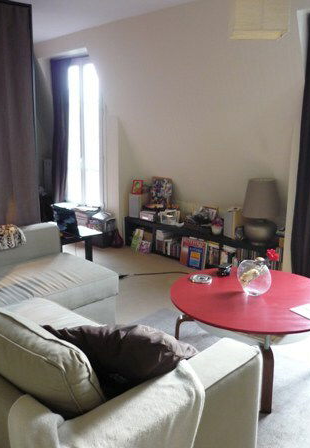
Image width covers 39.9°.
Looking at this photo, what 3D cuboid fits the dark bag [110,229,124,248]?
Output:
[{"bbox_3d":[-0.422,0.147,4.741,0.165,0.215,0.130,0,12,-5],"label":"dark bag"}]

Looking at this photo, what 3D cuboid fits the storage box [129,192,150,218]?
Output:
[{"bbox_3d":[-0.197,-0.238,5.420,0.230,0.300,0.130,-11,17,-42],"label":"storage box"}]

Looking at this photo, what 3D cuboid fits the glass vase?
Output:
[{"bbox_3d":[0.638,0.327,2.728,0.205,0.215,0.205,3,13,11],"label":"glass vase"}]

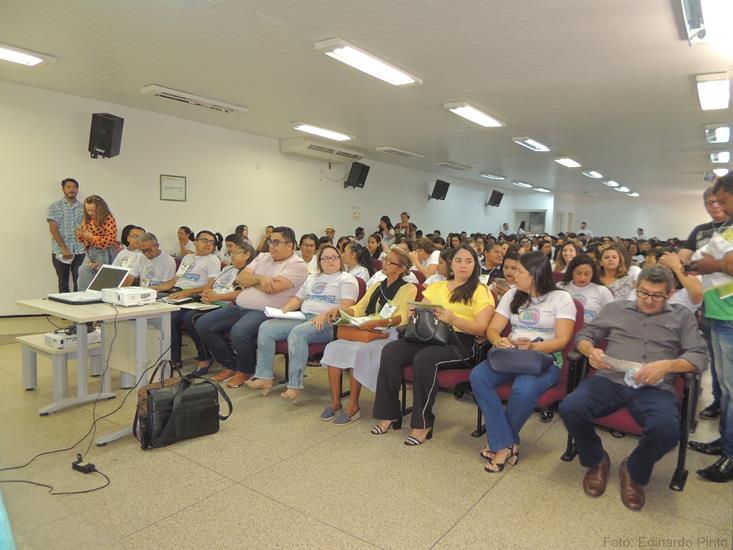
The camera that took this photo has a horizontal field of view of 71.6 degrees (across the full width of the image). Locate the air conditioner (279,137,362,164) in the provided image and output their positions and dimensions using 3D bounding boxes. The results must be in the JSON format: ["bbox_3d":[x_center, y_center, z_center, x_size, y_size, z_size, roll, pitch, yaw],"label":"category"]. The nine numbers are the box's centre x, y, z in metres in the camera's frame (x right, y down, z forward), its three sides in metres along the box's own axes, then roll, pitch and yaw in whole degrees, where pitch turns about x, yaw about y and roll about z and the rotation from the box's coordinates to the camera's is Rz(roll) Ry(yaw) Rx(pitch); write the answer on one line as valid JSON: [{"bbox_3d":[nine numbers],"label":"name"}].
[{"bbox_3d":[-0.830,-2.330,9.686,0.670,0.235,1.640,7,7,35],"label":"air conditioner"}]

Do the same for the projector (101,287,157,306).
[{"bbox_3d":[-1.585,0.142,3.416,0.300,0.095,0.230,5,6,34],"label":"projector"}]

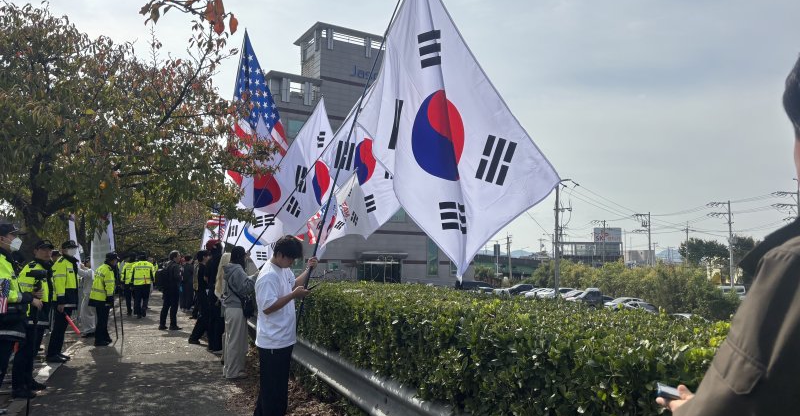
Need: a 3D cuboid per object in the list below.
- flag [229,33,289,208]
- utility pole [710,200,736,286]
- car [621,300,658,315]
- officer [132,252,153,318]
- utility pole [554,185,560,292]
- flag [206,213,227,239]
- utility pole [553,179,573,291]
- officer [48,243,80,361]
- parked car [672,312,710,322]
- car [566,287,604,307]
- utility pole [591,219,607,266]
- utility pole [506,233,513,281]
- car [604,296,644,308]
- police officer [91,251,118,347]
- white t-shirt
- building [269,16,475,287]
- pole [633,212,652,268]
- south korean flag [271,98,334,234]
[{"bbox_3d":[-2.134,-1.325,9.000,1.000,2.700,0.500,1,-6,-14],"label":"flag"},{"bbox_3d":[37.214,5.115,69.355,2.610,11.850,0.600,2,-5,-6],"label":"utility pole"},{"bbox_3d":[19.169,8.116,47.500,4.650,1.450,1.840,5,-6,-38],"label":"car"},{"bbox_3d":[-6.899,2.076,16.100,0.550,1.750,0.380,2,-6,-19],"label":"officer"},{"bbox_3d":[13.078,2.992,49.546,0.320,10.600,0.320,1,-5,0],"label":"utility pole"},{"bbox_3d":[-3.359,0.320,11.000,0.380,0.480,0.180,2,-6,-17],"label":"flag"},{"bbox_3d":[11.358,3.215,42.000,1.400,10.300,0.500,-1,-6,14],"label":"utility pole"},{"bbox_3d":[-4.969,1.377,8.900,0.370,1.760,0.500,0,-5,3],"label":"officer"},{"bbox_3d":[15.031,6.170,30.938,4.600,1.470,1.850,2,-5,-16],"label":"parked car"},{"bbox_3d":[18.522,9.057,60.000,4.700,1.750,1.880,5,-6,-38],"label":"car"},{"bbox_3d":[34.263,8.050,103.355,2.590,11.880,0.600,2,-5,-6],"label":"utility pole"},{"bbox_3d":[16.136,7.804,89.657,0.300,8.000,0.300,1,-5,0],"label":"utility pole"},{"bbox_3d":[19.789,8.562,52.500,4.700,1.460,1.840,5,-6,-38],"label":"car"},{"bbox_3d":[-5.360,1.651,10.900,0.480,1.670,0.400,-4,-6,40],"label":"police officer"},{"bbox_3d":[-1.061,0.822,5.120,0.340,0.730,0.480,-2,-6,16],"label":"white t-shirt"},{"bbox_3d":[-5.382,-5.083,80.118,29.560,32.020,13.000,4,-6,-30],"label":"building"},{"bbox_3d":[35.185,6.597,86.848,2.690,11.900,0.600,2,-5,-6],"label":"pole"},{"bbox_3d":[-1.476,-0.628,9.100,0.950,1.950,0.600,2,-5,-18],"label":"south korean flag"}]

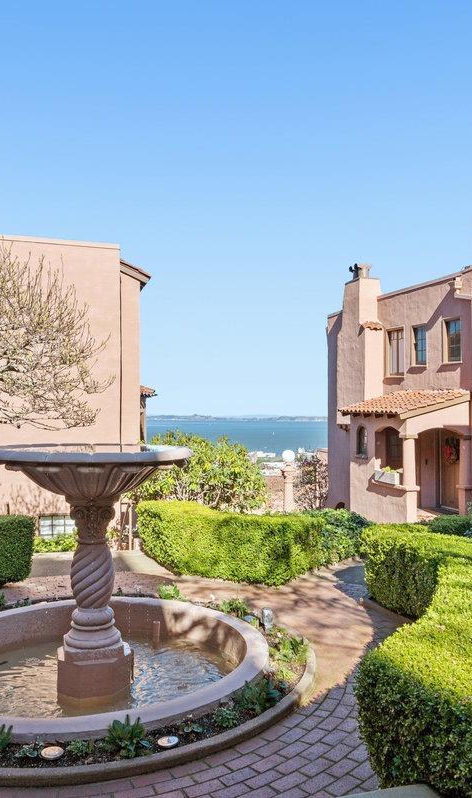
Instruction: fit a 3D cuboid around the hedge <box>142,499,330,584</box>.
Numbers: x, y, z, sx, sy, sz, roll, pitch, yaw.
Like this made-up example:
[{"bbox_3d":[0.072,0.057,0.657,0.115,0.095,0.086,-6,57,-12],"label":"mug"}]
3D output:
[{"bbox_3d":[-0.059,1.681,7.225,2.250,0.770,1.150,-1,-2,19],"label":"hedge"}]

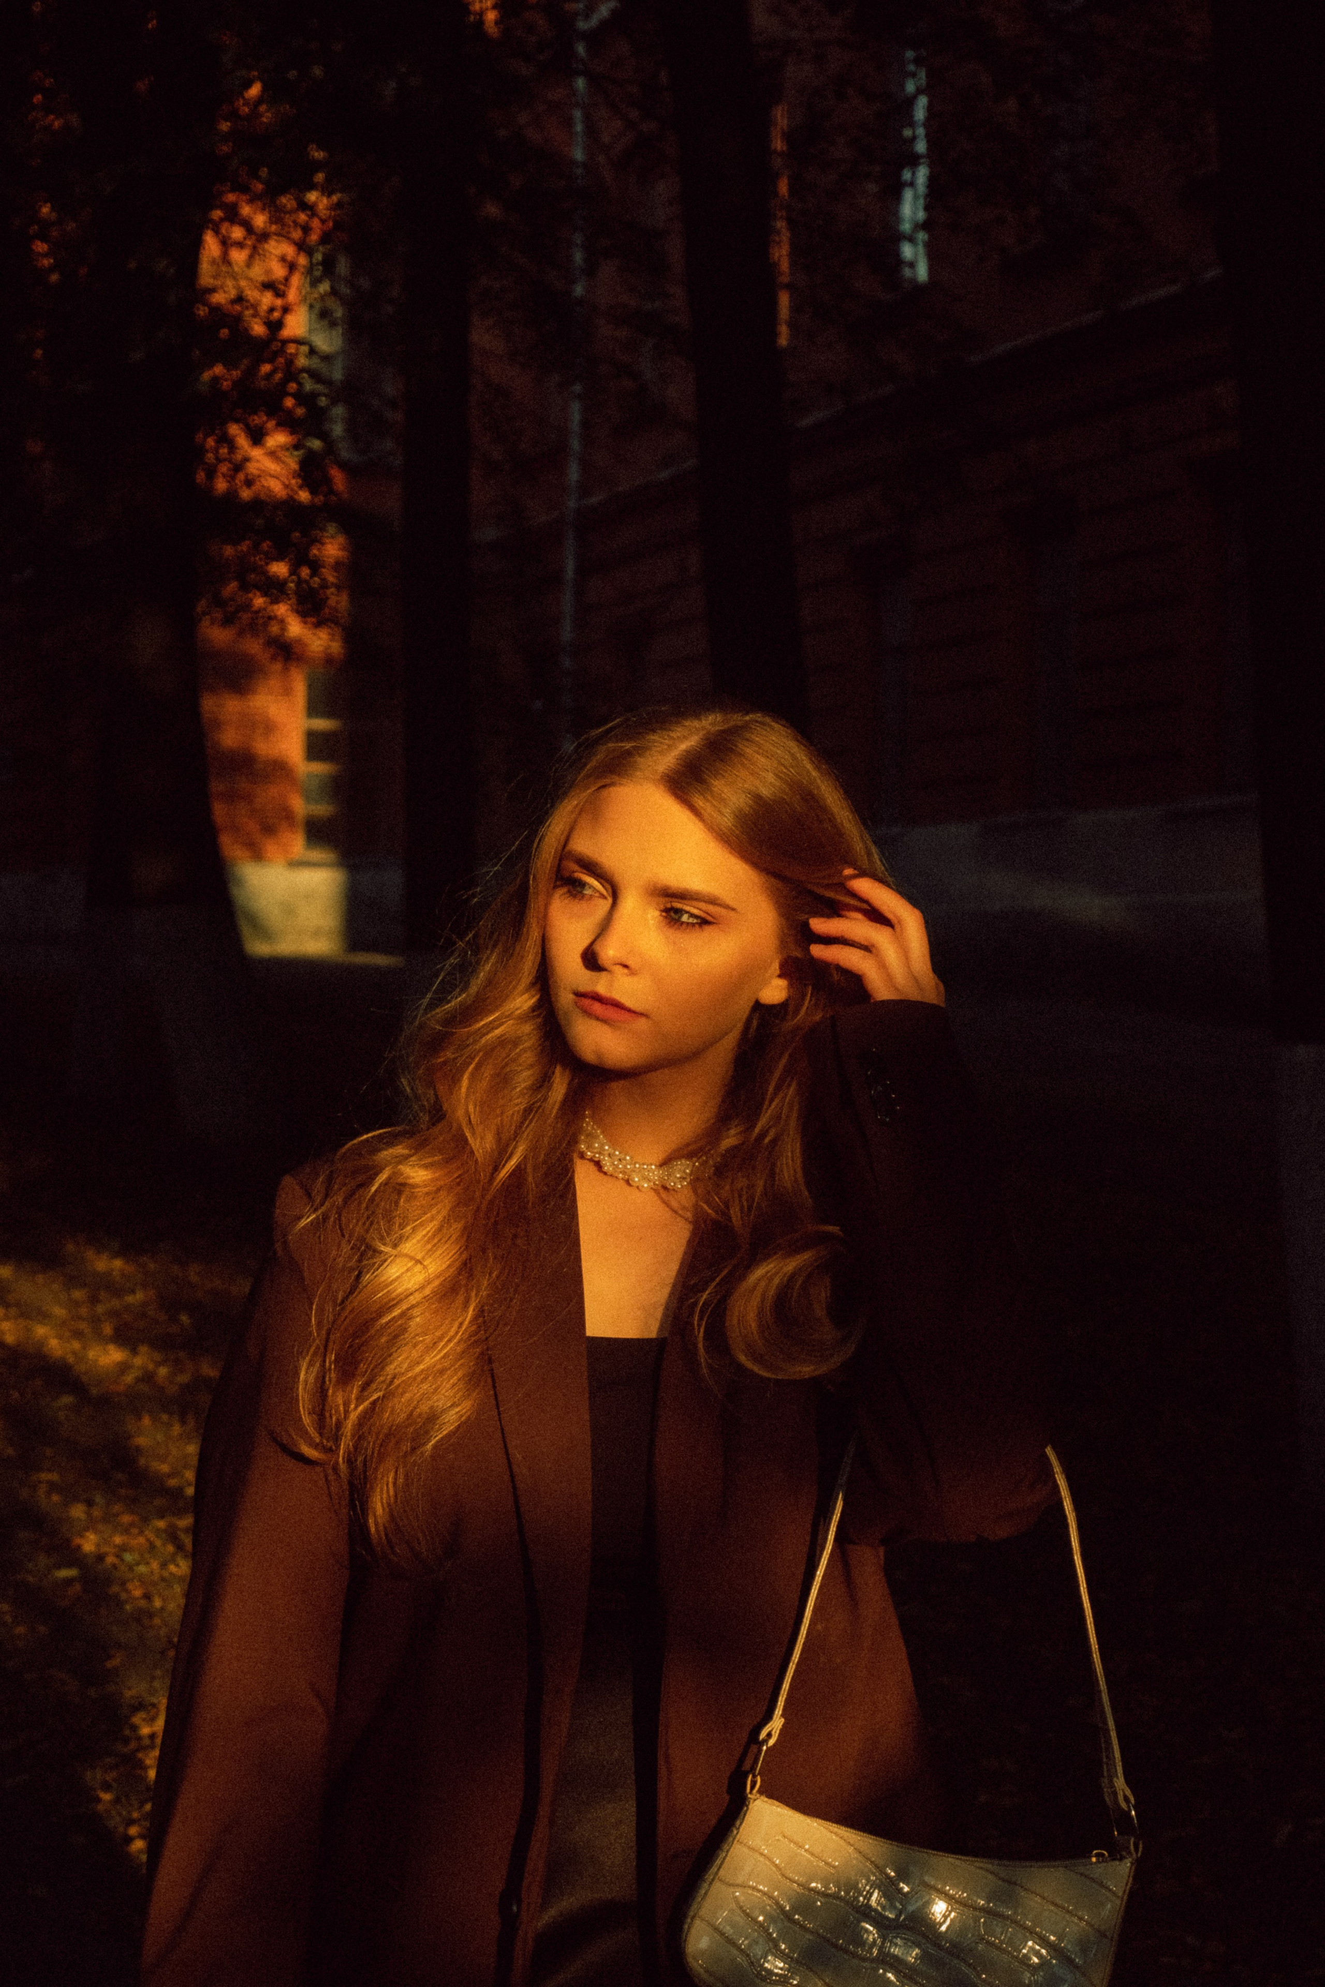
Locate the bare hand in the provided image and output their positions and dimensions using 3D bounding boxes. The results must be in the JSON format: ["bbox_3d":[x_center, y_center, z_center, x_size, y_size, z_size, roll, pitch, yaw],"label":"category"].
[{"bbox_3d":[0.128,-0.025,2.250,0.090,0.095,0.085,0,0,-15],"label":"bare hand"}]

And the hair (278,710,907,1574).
[{"bbox_3d":[-0.042,0.087,2.270,0.360,0.515,0.270,0,0,18],"label":"hair"}]

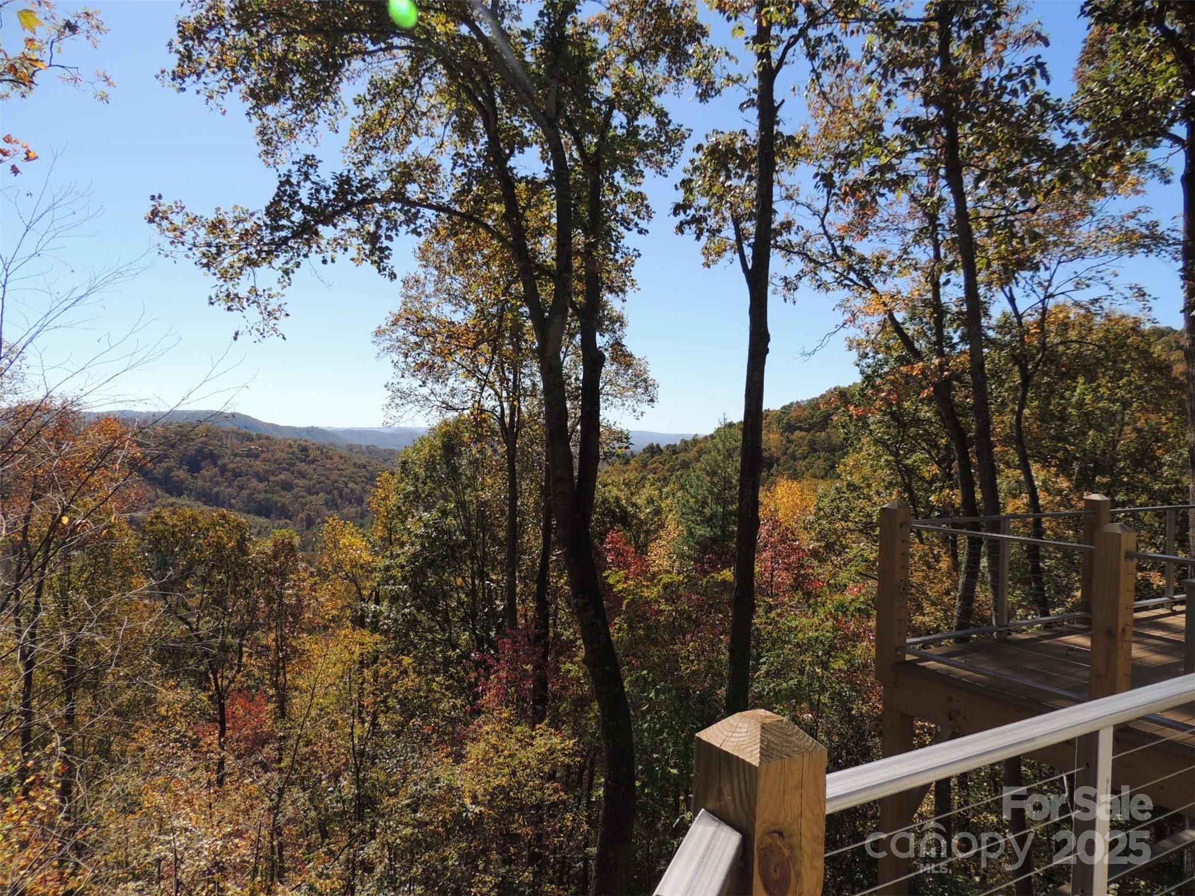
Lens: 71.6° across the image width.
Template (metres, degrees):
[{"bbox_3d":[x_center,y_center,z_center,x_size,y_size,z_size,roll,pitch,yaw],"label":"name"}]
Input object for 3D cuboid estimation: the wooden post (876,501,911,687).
[{"bbox_3d":[2.050,1.002,5.740,0.140,1.260,0.140,1,1,-31],"label":"wooden post"}]

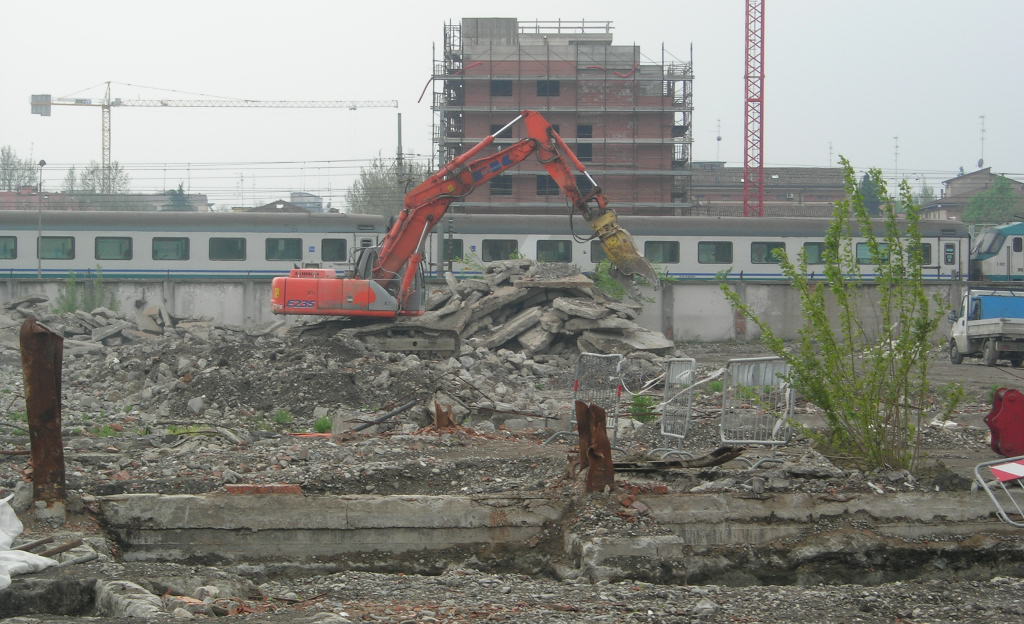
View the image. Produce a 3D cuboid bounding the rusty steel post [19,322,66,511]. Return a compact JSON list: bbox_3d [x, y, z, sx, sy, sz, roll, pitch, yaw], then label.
[{"bbox_3d":[-3.871,0.819,27.500,0.350,1.560,0.280,0,0,0],"label":"rusty steel post"}]

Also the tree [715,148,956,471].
[{"bbox_3d":[3.263,0.015,33.200,2.350,3.120,2.100,0,0,0],"label":"tree"}]

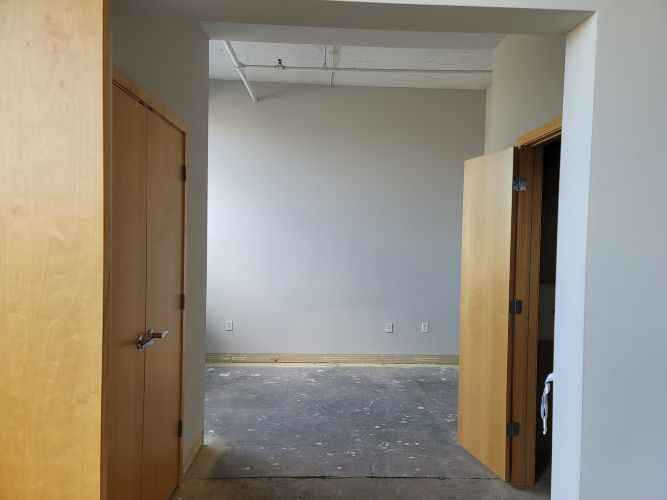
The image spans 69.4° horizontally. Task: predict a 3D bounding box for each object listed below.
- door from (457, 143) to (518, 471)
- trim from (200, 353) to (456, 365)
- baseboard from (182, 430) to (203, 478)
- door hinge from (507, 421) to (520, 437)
[{"bbox_3d":[1.015,0.390,3.208,0.037,2.040,0.567,1,1,-15],"label":"door"},{"bbox_3d":[0.090,1.296,5.696,3.155,0.115,0.018,1,1,-3],"label":"trim"},{"bbox_3d":[-0.921,1.323,3.157,0.016,0.115,0.416,1,1,1],"label":"baseboard"},{"bbox_3d":[1.106,1.105,2.961,0.083,0.090,0.018,1,1,-9],"label":"door hinge"}]

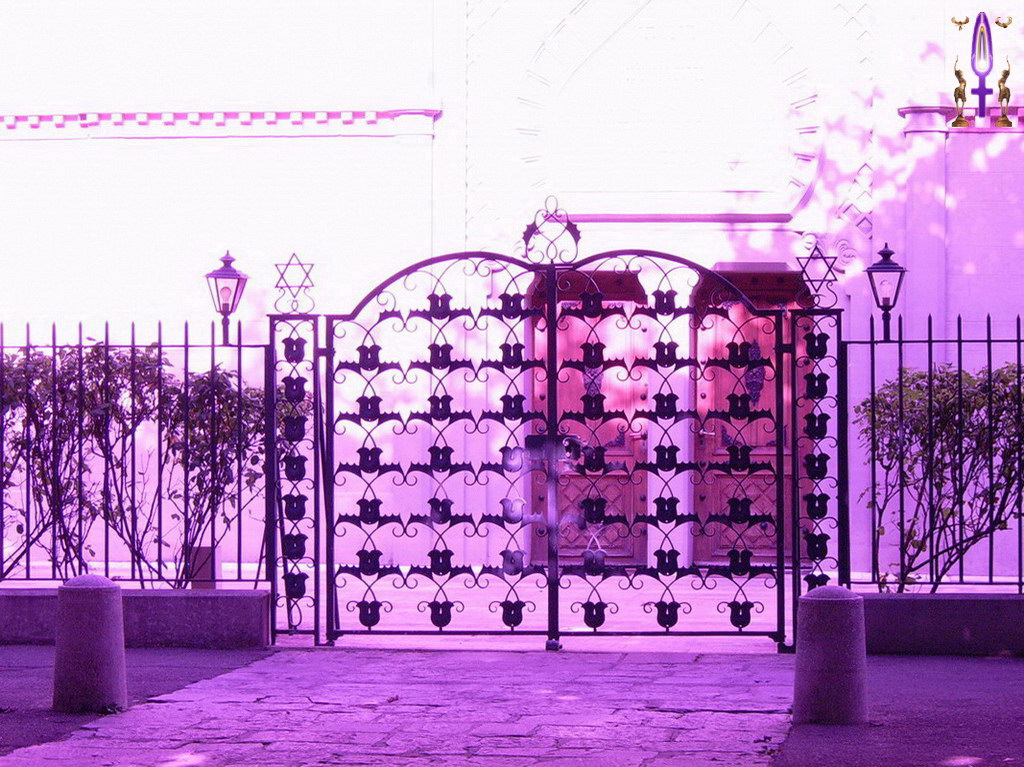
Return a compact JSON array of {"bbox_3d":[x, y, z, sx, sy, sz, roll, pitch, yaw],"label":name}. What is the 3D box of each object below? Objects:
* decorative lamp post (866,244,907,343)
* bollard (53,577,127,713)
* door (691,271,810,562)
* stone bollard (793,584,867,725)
[{"bbox_3d":[2.139,-0.521,14.900,0.237,0.570,0.237,0,0,6],"label":"decorative lamp post"},{"bbox_3d":[-1.968,1.212,12.150,0.345,0.630,0.345,0,0,6],"label":"bollard"},{"bbox_3d":[2.107,0.280,22.800,1.060,2.600,0.170,0,0,3],"label":"door"},{"bbox_3d":[1.460,1.240,11.950,0.345,0.630,0.345,0,0,6],"label":"stone bollard"}]

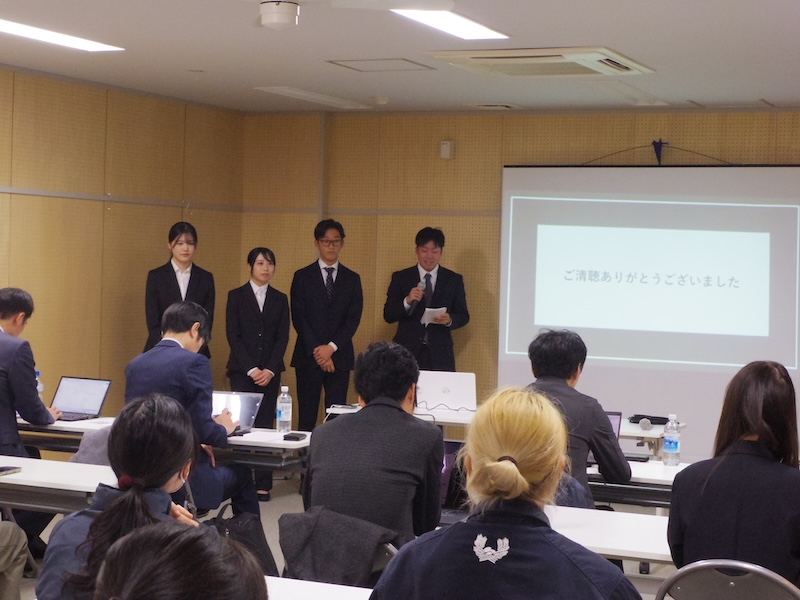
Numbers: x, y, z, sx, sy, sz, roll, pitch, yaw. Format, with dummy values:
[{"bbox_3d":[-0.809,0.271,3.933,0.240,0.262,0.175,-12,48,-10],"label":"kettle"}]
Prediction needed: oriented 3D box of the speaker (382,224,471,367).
[{"bbox_3d":[0.151,0.421,9.061,0.520,1.717,0.420,2,2,2],"label":"speaker"}]

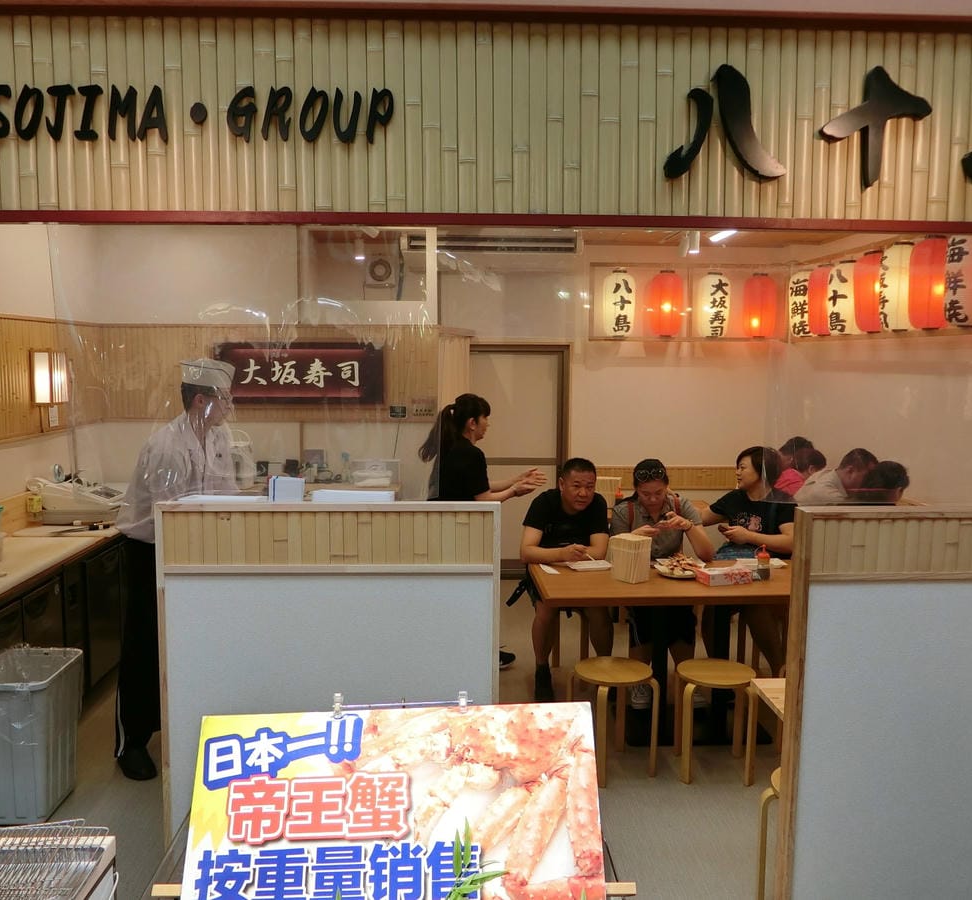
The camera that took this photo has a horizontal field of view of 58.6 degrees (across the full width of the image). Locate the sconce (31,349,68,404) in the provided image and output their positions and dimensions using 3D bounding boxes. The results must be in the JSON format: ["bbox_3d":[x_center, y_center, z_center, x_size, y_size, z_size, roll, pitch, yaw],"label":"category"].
[{"bbox_3d":[-2.509,-0.416,4.984,0.120,0.315,0.190,0,6,-3],"label":"sconce"}]

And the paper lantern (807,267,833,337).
[{"bbox_3d":[2.419,-1.067,6.168,0.245,0.500,0.245,-5,8,-40],"label":"paper lantern"}]

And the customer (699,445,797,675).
[{"bbox_3d":[1.487,0.631,4.872,0.580,1.290,0.700,3,6,22],"label":"customer"}]

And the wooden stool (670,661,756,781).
[{"bbox_3d":[0.981,1.174,3.741,0.355,0.440,0.355,1,6,3],"label":"wooden stool"}]

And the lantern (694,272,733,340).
[{"bbox_3d":[1.787,-1.129,6.764,0.250,0.490,0.250,0,6,-3],"label":"lantern"}]

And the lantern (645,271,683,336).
[{"bbox_3d":[1.400,-1.131,6.725,0.245,0.500,0.245,0,6,-3],"label":"lantern"}]

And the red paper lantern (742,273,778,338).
[{"bbox_3d":[2.143,-1.123,6.747,0.270,0.490,0.270,0,6,-3],"label":"red paper lantern"}]

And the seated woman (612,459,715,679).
[{"bbox_3d":[0.946,0.678,4.711,0.550,1.280,0.680,0,6,-3],"label":"seated woman"}]

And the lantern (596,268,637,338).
[{"bbox_3d":[1.010,-1.109,6.559,0.247,0.525,0.247,0,6,-3],"label":"lantern"}]

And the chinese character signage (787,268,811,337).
[{"bbox_3d":[2.345,-1.071,6.330,0.270,0.490,0.270,-5,7,-42],"label":"chinese character signage"}]

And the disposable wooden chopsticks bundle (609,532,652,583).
[{"bbox_3d":[0.707,0.532,4.237,0.125,0.212,0.125,6,8,45],"label":"disposable wooden chopsticks bundle"}]

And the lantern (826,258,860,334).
[{"bbox_3d":[2.436,-1.030,5.824,0.245,0.500,0.245,-5,8,-40],"label":"lantern"}]

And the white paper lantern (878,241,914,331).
[{"bbox_3d":[2.407,-0.935,4.999,0.270,0.490,0.270,0,6,-3],"label":"white paper lantern"}]

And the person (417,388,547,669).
[{"bbox_3d":[-0.018,0.464,4.974,0.660,1.580,0.480,-1,6,-13],"label":"person"}]

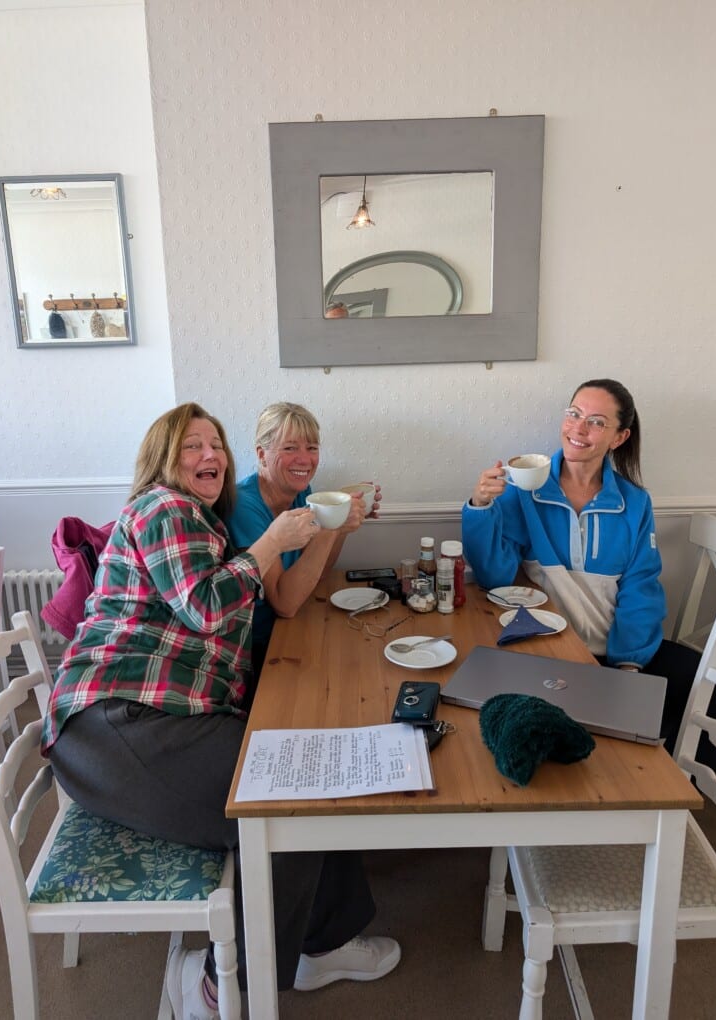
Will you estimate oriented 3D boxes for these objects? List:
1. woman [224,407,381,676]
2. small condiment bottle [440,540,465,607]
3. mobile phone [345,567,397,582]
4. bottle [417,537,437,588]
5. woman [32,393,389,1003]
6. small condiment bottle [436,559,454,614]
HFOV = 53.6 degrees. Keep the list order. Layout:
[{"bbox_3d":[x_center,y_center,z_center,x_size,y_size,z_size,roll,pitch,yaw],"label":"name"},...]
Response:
[{"bbox_3d":[-0.271,0.347,2.007,0.740,1.290,0.500,2,14,13],"label":"woman"},{"bbox_3d":[0.257,0.165,1.913,0.068,0.183,0.064,-1,13,0],"label":"small condiment bottle"},{"bbox_3d":[0.044,0.197,2.149,0.154,0.011,0.074,-5,14,-5],"label":"mobile phone"},{"bbox_3d":[0.190,0.160,1.947,0.054,0.178,0.052,-1,13,0],"label":"bottle"},{"bbox_3d":[-0.308,0.427,1.594,0.780,1.335,0.520,-1,13,0],"label":"woman"},{"bbox_3d":[0.231,0.196,1.861,0.046,0.146,0.046,-1,13,0],"label":"small condiment bottle"}]

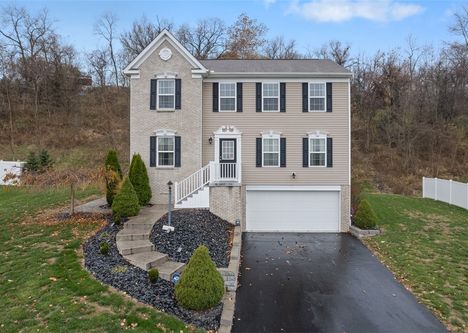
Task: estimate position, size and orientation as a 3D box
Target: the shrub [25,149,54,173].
[{"bbox_3d":[-16.200,-0.200,25.300,2.300,2.400,2.100,0,-1,0],"label":"shrub"}]

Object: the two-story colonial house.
[{"bbox_3d":[0.340,-1.680,18.700,11.600,10.300,8.000,0,-1,0],"label":"two-story colonial house"}]

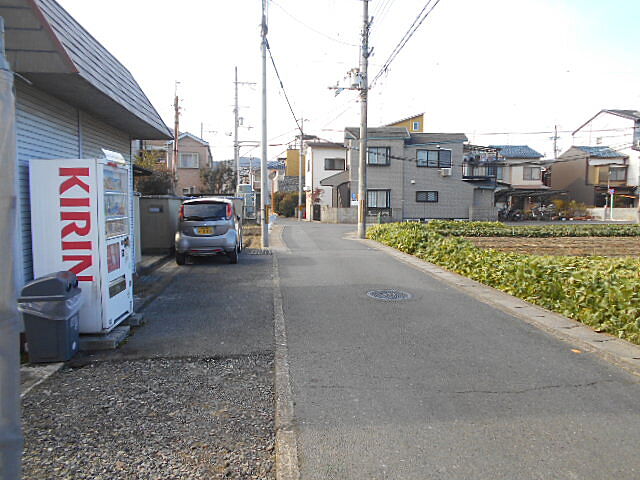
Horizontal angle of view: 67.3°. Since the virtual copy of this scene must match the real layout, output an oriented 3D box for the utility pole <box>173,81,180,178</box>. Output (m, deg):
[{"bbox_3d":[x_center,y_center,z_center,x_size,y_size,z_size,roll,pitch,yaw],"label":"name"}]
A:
[{"bbox_3d":[-8.732,-5.216,29.139,0.450,8.500,0.420,0,5,-6],"label":"utility pole"}]

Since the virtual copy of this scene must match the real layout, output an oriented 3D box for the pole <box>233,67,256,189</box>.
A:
[{"bbox_3d":[-6.395,-8.133,40.473,2.000,12.400,0.500,0,5,-6],"label":"pole"}]

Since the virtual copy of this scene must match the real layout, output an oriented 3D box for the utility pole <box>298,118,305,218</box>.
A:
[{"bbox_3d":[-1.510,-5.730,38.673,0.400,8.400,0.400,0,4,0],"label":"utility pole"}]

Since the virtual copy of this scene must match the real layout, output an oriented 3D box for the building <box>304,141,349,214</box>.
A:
[{"bbox_3d":[0.542,-5.028,41.235,3.600,6.600,6.000,-1,4,-6],"label":"building"}]

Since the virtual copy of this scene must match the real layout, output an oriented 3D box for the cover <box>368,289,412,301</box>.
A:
[{"bbox_3d":[1.136,0.909,7.858,0.720,0.040,0.720,0,5,-6],"label":"cover"}]

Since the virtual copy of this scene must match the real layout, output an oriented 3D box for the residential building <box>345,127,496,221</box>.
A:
[{"bbox_3d":[7.592,-5.268,39.011,10.600,7.400,8.000,0,4,0],"label":"residential building"}]

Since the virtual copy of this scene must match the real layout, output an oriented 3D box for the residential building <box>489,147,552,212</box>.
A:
[{"bbox_3d":[18.591,-5.671,46.604,4.600,7.000,7.500,0,4,0],"label":"residential building"}]

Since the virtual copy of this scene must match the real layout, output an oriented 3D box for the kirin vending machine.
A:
[{"bbox_3d":[-2.635,0.040,5.500,0.740,1.830,0.970,0,4,-5],"label":"kirin vending machine"}]

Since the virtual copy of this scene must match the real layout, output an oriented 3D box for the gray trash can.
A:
[{"bbox_3d":[-2.621,0.725,4.705,0.430,0.850,0.420,-1,5,-9],"label":"gray trash can"}]

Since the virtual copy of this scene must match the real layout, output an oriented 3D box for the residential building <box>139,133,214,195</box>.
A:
[{"bbox_3d":[-11.811,-5.200,40.020,5.300,6.600,6.500,0,5,-6],"label":"residential building"}]

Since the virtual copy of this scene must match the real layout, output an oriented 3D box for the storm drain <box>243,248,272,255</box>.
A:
[{"bbox_3d":[-1.805,0.385,13.952,0.870,0.050,1.150,0,5,-6],"label":"storm drain"}]

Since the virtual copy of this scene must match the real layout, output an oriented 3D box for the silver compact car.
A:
[{"bbox_3d":[-2.832,-0.308,12.646,1.475,1.600,3.395,-1,4,-7],"label":"silver compact car"}]

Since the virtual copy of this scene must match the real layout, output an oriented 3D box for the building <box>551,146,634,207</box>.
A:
[{"bbox_3d":[26.591,-5.713,47.003,4.400,7.000,7.400,0,4,0],"label":"building"}]

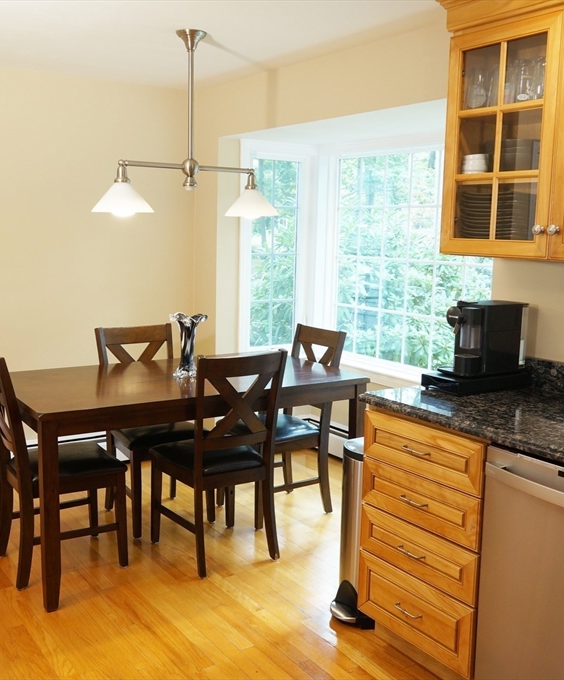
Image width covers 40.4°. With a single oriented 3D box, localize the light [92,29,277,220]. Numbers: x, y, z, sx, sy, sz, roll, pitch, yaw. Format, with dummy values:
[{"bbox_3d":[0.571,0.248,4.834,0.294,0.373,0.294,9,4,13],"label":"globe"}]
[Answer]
[{"bbox_3d":[-0.413,-0.960,3.450,0.925,0.820,0.265,-4,9,-34],"label":"light"}]

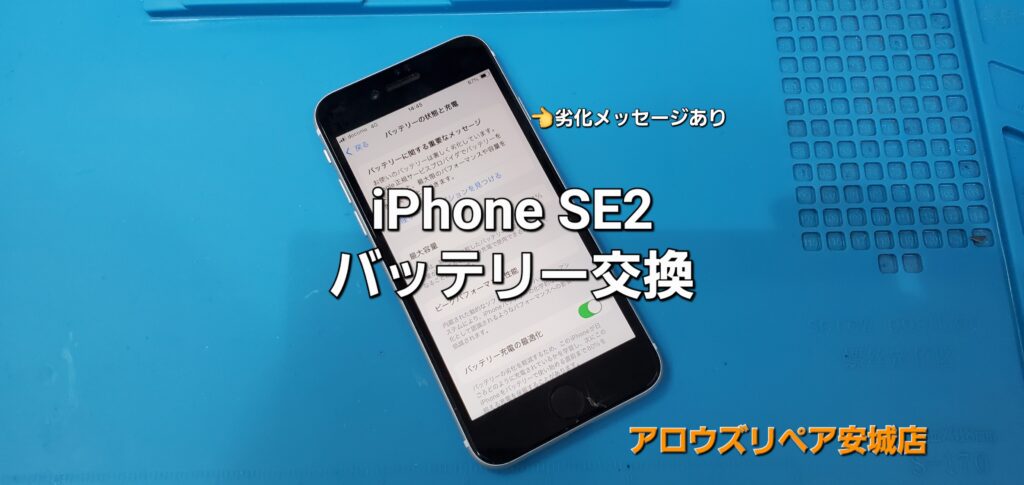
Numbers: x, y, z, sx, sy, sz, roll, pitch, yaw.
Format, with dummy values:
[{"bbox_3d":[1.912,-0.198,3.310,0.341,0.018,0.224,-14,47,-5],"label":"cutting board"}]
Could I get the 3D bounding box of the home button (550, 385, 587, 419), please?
[{"bbox_3d":[0.018,0.050,0.214,0.011,0.001,0.011,-26,80,-8],"label":"home button"}]

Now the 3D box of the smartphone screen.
[{"bbox_3d":[-0.010,-0.002,0.226,0.059,0.003,0.104,-26,80,-9],"label":"smartphone screen"}]

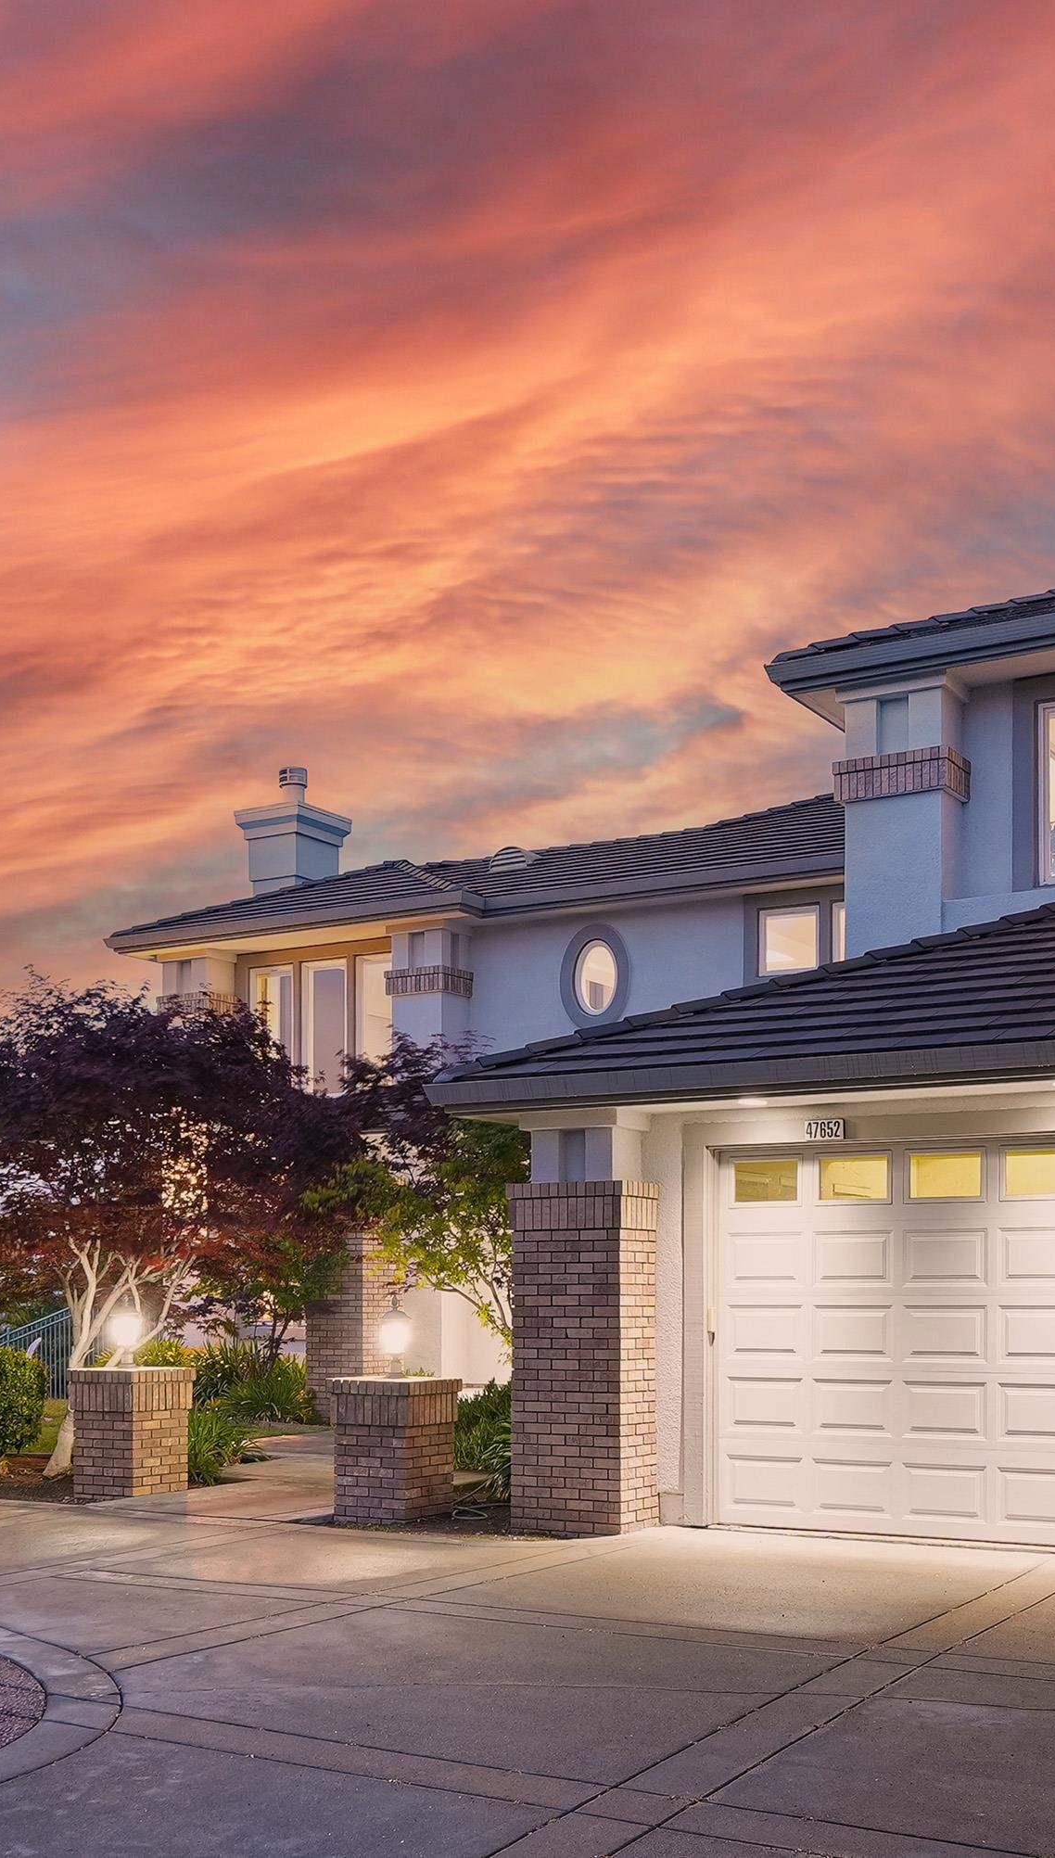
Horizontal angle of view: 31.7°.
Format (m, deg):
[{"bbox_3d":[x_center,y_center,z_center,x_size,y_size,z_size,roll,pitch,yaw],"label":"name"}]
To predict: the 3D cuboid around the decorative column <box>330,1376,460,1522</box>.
[{"bbox_3d":[-0.906,3.580,12.810,0.650,0.960,0.650,-3,-6,29],"label":"decorative column"}]

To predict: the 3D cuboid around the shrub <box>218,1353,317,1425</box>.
[{"bbox_3d":[-3.079,5.450,22.000,1.170,0.850,1.100,1,-5,-8],"label":"shrub"}]

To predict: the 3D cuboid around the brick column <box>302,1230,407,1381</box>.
[{"bbox_3d":[-2.060,4.610,22.100,0.820,2.550,0.820,-3,-6,29],"label":"brick column"}]

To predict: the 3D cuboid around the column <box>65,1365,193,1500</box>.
[{"bbox_3d":[-3.090,3.900,14.460,0.650,0.970,0.650,-3,-6,29],"label":"column"}]

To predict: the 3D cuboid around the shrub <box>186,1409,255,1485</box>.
[{"bbox_3d":[-2.569,4.303,15.500,0.680,0.680,0.660,1,-5,-9],"label":"shrub"}]

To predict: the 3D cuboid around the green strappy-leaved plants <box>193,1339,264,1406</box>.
[{"bbox_3d":[-3.725,5.474,22.800,0.950,0.850,0.900,1,-5,-9],"label":"green strappy-leaved plants"}]

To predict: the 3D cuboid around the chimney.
[{"bbox_3d":[-3.211,-1.344,25.500,1.040,1.800,1.280,-3,-6,29],"label":"chimney"}]

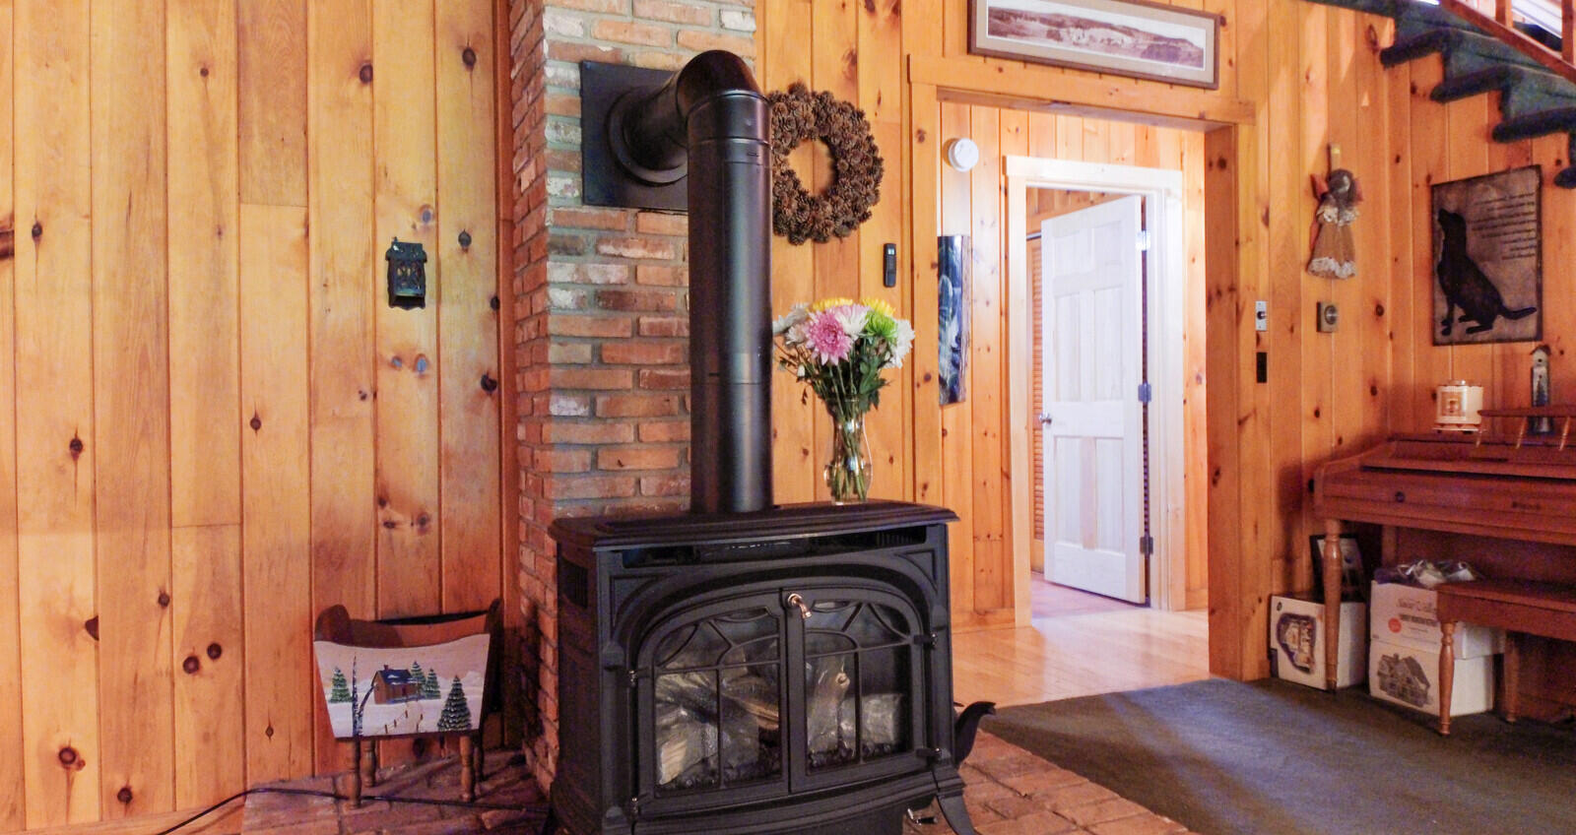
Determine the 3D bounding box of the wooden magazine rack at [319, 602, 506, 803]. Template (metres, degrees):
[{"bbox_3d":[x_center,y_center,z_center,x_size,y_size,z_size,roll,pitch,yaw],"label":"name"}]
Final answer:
[{"bbox_3d":[-0.898,0.683,2.413,0.400,0.465,0.270,-1,1,-10],"label":"wooden magazine rack"}]

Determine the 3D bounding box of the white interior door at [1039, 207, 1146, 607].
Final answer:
[{"bbox_3d":[1.625,-0.092,5.329,0.040,2.030,0.770,-1,1,-24],"label":"white interior door"}]

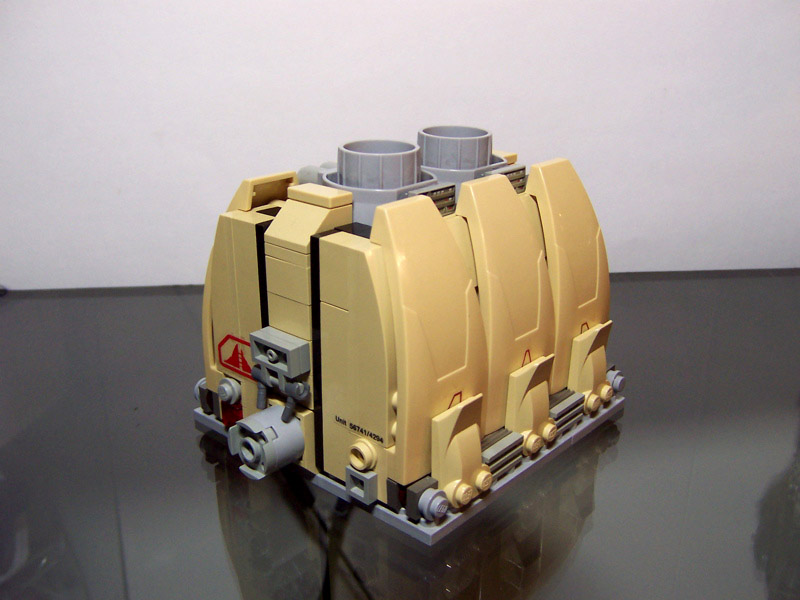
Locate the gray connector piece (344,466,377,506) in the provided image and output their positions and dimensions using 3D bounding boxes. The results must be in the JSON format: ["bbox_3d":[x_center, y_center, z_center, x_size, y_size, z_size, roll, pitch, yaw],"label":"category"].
[{"bbox_3d":[-0.010,0.047,0.212,0.008,0.008,0.003,18,27,38],"label":"gray connector piece"}]

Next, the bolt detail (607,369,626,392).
[{"bbox_3d":[0.068,0.026,0.262,0.005,0.008,0.008,18,27,38],"label":"bolt detail"}]

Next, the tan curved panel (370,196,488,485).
[{"bbox_3d":[0.007,0.009,0.205,0.018,0.066,0.032,18,27,38],"label":"tan curved panel"}]

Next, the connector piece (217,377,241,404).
[{"bbox_3d":[-0.049,0.026,0.241,0.008,0.008,0.005,18,27,38],"label":"connector piece"}]

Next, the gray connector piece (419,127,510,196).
[{"bbox_3d":[0.015,-0.041,0.247,0.032,0.017,0.032,18,27,38],"label":"gray connector piece"}]

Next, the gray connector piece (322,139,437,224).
[{"bbox_3d":[-0.006,-0.032,0.225,0.032,0.017,0.032,1,21,0],"label":"gray connector piece"}]

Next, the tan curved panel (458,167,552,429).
[{"bbox_3d":[0.028,0.001,0.228,0.018,0.066,0.032,18,27,38],"label":"tan curved panel"}]

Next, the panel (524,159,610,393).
[{"bbox_3d":[0.049,-0.008,0.250,0.018,0.066,0.032,18,27,38],"label":"panel"}]

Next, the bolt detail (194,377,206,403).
[{"bbox_3d":[-0.060,0.027,0.257,0.005,0.008,0.008,18,27,38],"label":"bolt detail"}]

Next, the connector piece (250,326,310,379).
[{"bbox_3d":[-0.031,0.013,0.214,0.016,0.008,0.006,18,27,38],"label":"connector piece"}]

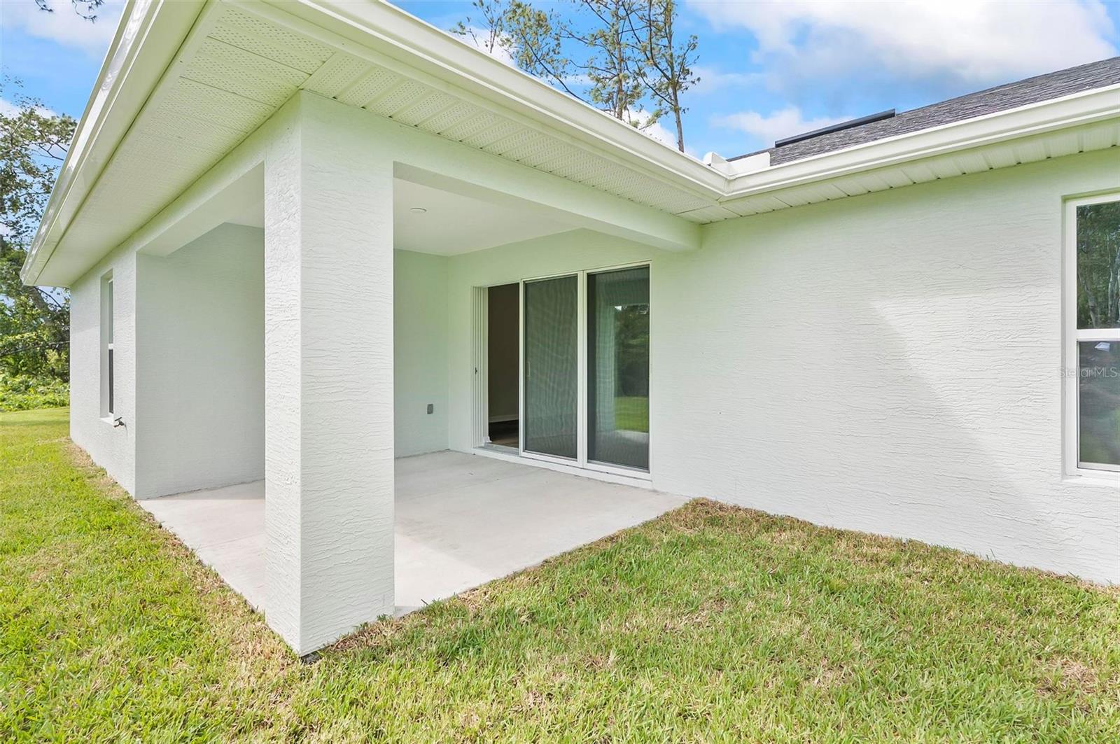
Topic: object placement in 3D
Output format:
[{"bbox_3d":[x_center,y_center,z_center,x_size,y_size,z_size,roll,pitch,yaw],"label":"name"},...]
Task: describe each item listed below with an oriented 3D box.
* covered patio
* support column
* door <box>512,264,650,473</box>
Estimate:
[{"bbox_3d":[-1.264,1.166,4.660,3.674,0.100,3.322,1,2,43],"label":"covered patio"},{"bbox_3d":[-1.068,0.009,2.467,0.435,2.319,0.413,1,2,43],"label":"support column"},{"bbox_3d":[0.191,-0.039,5.604,1.865,1.999,0.100,1,2,43],"label":"door"}]

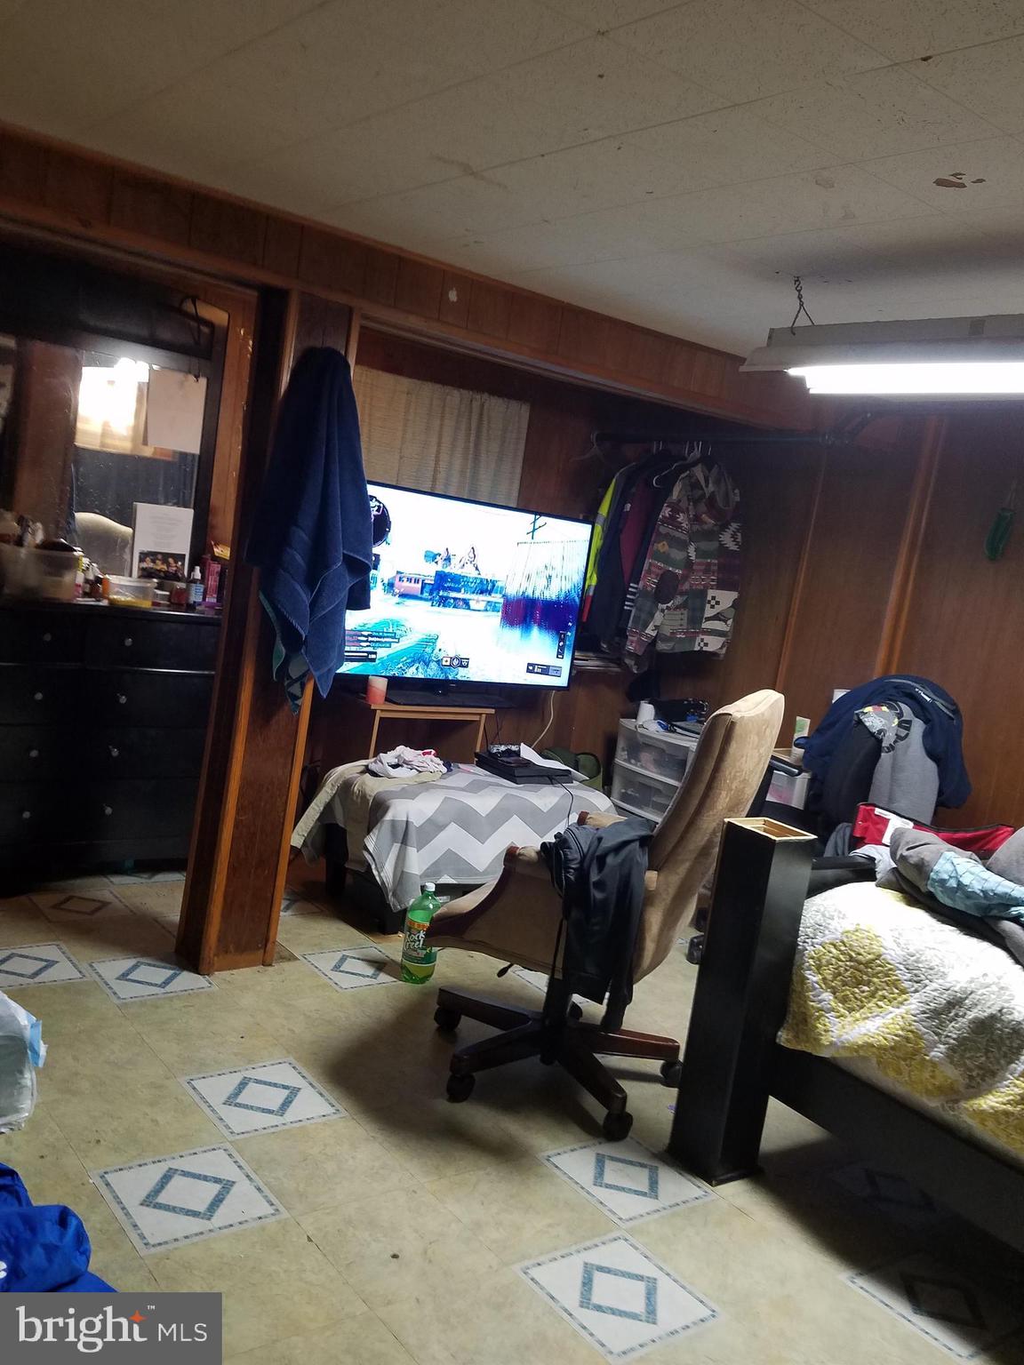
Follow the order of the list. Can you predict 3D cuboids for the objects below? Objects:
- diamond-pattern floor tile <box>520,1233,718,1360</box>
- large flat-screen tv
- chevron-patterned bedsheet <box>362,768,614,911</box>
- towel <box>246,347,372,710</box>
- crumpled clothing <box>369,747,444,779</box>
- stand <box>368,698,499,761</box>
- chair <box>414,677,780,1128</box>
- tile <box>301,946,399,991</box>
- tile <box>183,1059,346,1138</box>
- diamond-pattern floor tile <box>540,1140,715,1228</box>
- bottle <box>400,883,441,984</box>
[{"bbox_3d":[0.206,1.185,2.006,0.290,0.010,0.290,5,7,-39],"label":"diamond-pattern floor tile"},{"bbox_3d":[-0.231,-0.401,4.581,1.410,0.810,0.070,4,7,-39],"label":"large flat-screen tv"},{"bbox_3d":[-0.178,0.615,4.206,1.170,0.420,0.580,5,7,-39],"label":"chevron-patterned bedsheet"},{"bbox_3d":[-0.575,-0.452,3.050,0.358,1.070,0.167,4,7,-39],"label":"towel"},{"bbox_3d":[-0.422,0.304,4.105,0.274,0.098,0.206,4,7,-39],"label":"crumpled clothing"},{"bbox_3d":[-0.496,0.446,4.613,0.710,0.739,0.353,4,7,-41],"label":"stand"},{"bbox_3d":[0.228,0.537,2.781,0.764,1.127,0.666,11,6,23],"label":"chair"},{"bbox_3d":[-0.500,0.940,3.380,0.305,0.010,0.305,4,7,-39],"label":"tile"},{"bbox_3d":[-0.604,1.009,2.496,0.305,0.010,0.305,4,7,-39],"label":"tile"},{"bbox_3d":[0.269,1.160,2.407,0.290,0.010,0.290,5,7,-39],"label":"diamond-pattern floor tile"},{"bbox_3d":[-0.287,0.816,3.341,0.111,0.316,0.111,9,5,-3],"label":"bottle"}]

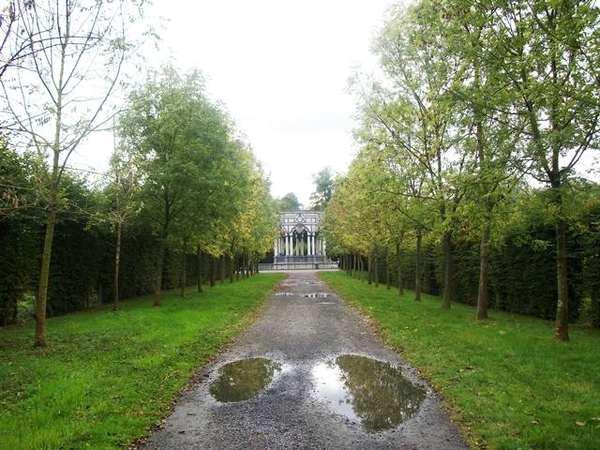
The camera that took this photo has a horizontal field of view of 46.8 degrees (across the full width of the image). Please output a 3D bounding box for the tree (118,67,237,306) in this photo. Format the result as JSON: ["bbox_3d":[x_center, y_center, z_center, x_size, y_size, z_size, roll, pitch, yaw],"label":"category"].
[{"bbox_3d":[-4.200,-1.300,22.700,3.700,7.800,3.700,0,-3,0],"label":"tree"}]

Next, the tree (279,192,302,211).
[{"bbox_3d":[-1.800,0.300,112.000,5.500,11.800,5.500,0,-3,0],"label":"tree"}]

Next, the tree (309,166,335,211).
[{"bbox_3d":[3.600,-1.500,112.000,5.500,16.000,5.500,0,-3,0],"label":"tree"}]

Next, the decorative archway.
[{"bbox_3d":[0.059,1.360,82.000,6.100,6.200,5.200,0,-3,0],"label":"decorative archway"}]

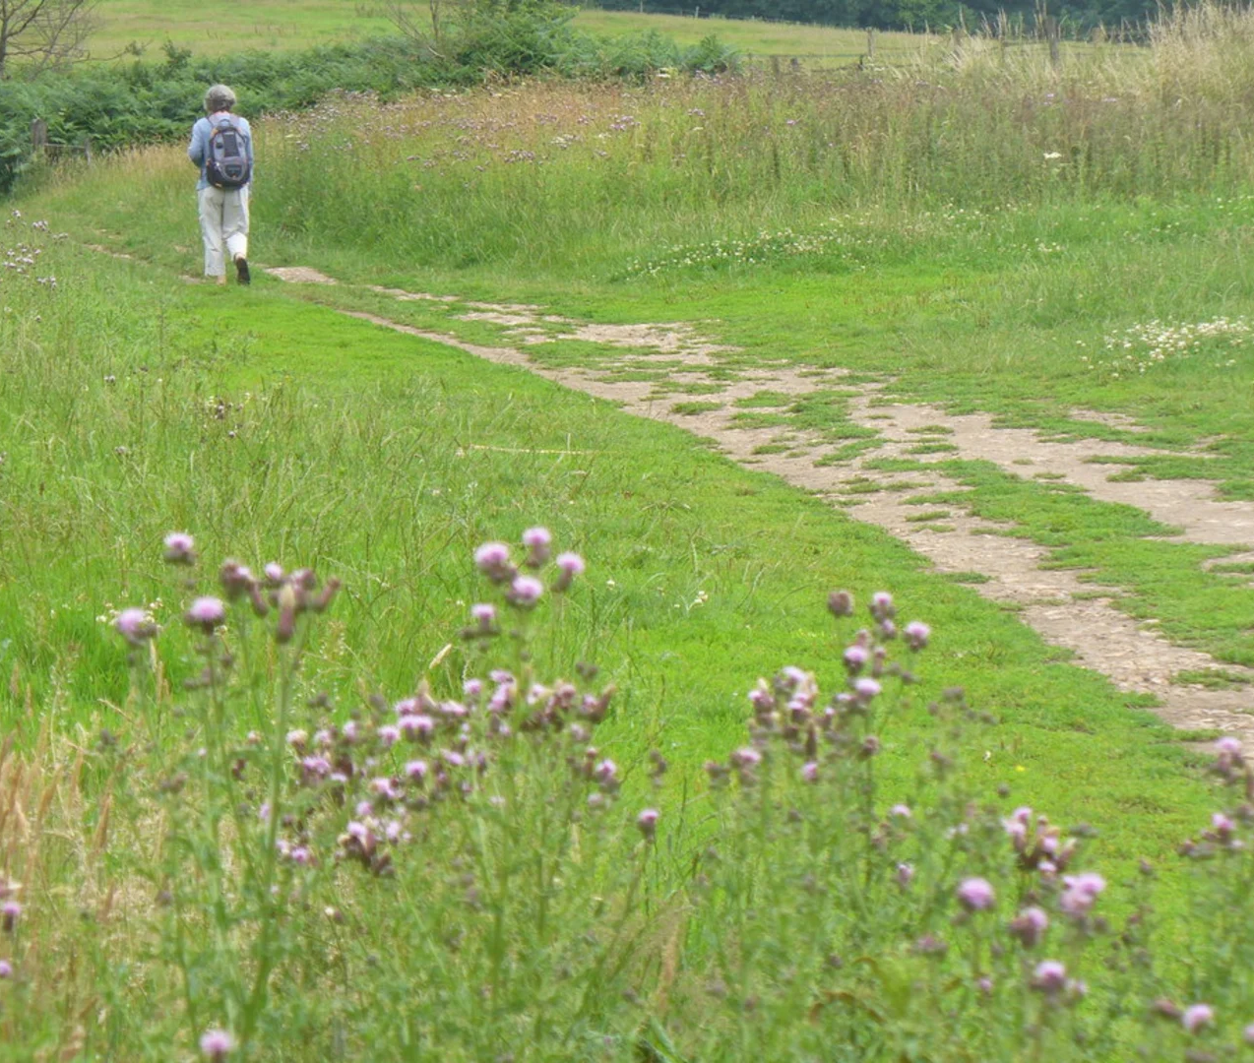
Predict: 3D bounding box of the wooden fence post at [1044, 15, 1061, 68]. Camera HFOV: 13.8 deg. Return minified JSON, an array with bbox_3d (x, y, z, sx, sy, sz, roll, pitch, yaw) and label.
[{"bbox_3d":[4.774,-5.231,58.000,0.115,1.150,0.115,-6,5,0],"label":"wooden fence post"}]

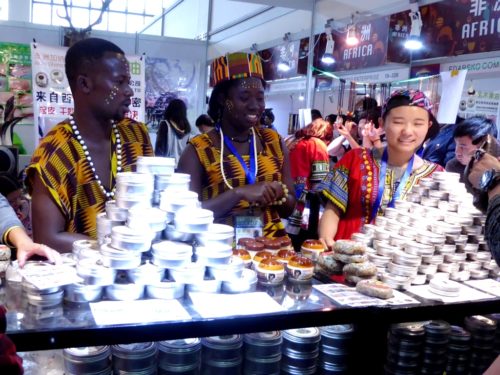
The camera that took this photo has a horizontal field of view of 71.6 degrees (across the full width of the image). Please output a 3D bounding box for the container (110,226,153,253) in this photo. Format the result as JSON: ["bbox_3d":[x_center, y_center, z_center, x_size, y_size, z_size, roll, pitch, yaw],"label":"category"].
[{"bbox_3d":[-0.266,0.115,0.785,0.090,0.039,0.090,3,8,0],"label":"container"}]

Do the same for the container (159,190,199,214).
[{"bbox_3d":[-0.170,0.032,0.835,0.087,0.039,0.087,3,7,0],"label":"container"}]

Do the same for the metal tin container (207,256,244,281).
[{"bbox_3d":[-0.059,0.194,0.841,0.090,0.039,0.090,3,8,0],"label":"metal tin container"}]

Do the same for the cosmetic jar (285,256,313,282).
[{"bbox_3d":[0.139,0.218,0.949,0.074,0.060,0.074,3,8,0],"label":"cosmetic jar"}]

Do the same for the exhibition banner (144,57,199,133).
[{"bbox_3d":[-1.028,-1.227,4.600,0.730,1.000,0.010,2,8,-9],"label":"exhibition banner"}]

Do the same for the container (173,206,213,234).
[{"bbox_3d":[-0.132,0.076,0.822,0.090,0.039,0.090,3,8,0],"label":"container"}]

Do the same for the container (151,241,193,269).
[{"bbox_3d":[-0.181,0.155,0.805,0.087,0.039,0.087,3,7,0],"label":"container"}]

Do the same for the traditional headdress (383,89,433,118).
[{"bbox_3d":[0.550,-0.290,1.210,0.170,0.115,0.195,7,9,25],"label":"traditional headdress"}]

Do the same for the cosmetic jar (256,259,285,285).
[{"bbox_3d":[0.059,0.217,0.926,0.074,0.060,0.074,3,8,0],"label":"cosmetic jar"}]

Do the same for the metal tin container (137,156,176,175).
[{"bbox_3d":[-0.230,-0.053,0.855,0.087,0.039,0.087,3,7,0],"label":"metal tin container"}]

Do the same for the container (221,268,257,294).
[{"bbox_3d":[-0.028,0.233,0.871,0.087,0.039,0.087,3,7,0],"label":"container"}]

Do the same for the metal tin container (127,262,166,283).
[{"bbox_3d":[-0.241,0.195,0.802,0.090,0.039,0.090,3,8,0],"label":"metal tin container"}]

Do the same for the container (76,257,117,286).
[{"bbox_3d":[-0.349,0.188,0.789,0.087,0.039,0.087,3,7,0],"label":"container"}]

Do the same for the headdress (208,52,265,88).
[{"bbox_3d":[-0.046,-0.432,1.270,0.190,0.105,0.195,-3,8,0],"label":"headdress"}]

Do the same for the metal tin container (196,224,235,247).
[{"bbox_3d":[-0.083,0.115,0.831,0.090,0.039,0.090,3,8,0],"label":"metal tin container"}]

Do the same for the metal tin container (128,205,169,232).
[{"bbox_3d":[-0.237,0.072,0.806,0.087,0.039,0.087,3,7,0],"label":"metal tin container"}]

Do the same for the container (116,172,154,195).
[{"bbox_3d":[-0.280,-0.012,0.851,0.090,0.039,0.090,3,8,0],"label":"container"}]

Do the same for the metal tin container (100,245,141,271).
[{"bbox_3d":[-0.291,0.152,0.788,0.087,0.039,0.087,3,7,0],"label":"metal tin container"}]

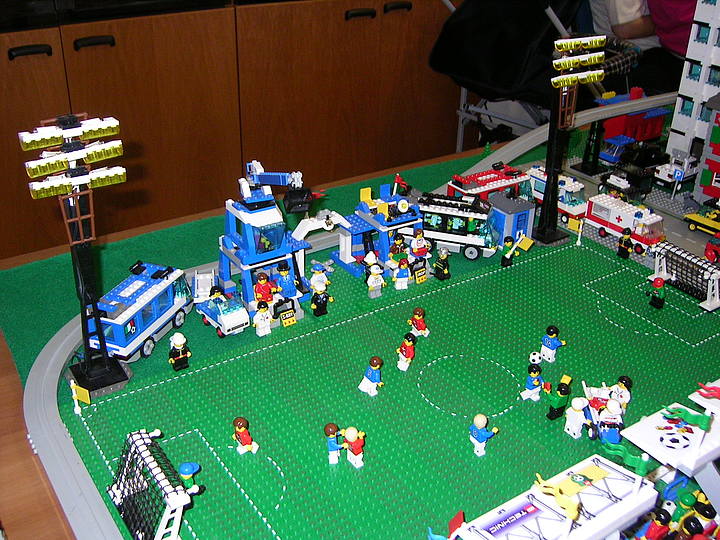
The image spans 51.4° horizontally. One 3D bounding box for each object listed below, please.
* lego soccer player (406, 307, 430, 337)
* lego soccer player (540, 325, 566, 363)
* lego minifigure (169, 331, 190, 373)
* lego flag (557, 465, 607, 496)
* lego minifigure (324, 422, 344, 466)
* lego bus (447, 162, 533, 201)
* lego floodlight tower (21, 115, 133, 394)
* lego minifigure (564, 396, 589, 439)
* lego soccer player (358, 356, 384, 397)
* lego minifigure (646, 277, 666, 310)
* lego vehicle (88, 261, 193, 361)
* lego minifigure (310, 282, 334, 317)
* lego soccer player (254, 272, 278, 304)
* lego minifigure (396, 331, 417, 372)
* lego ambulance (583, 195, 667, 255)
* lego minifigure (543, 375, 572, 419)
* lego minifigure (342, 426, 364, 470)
[{"bbox_3d":[0.070,0.059,0.862,0.021,0.037,0.024,-16,33,-28],"label":"lego soccer player"},{"bbox_3d":[0.211,0.079,0.829,0.019,0.042,0.024,-19,35,-33],"label":"lego soccer player"},{"bbox_3d":[-0.194,0.087,0.803,0.025,0.041,0.015,-19,34,-32],"label":"lego minifigure"},{"bbox_3d":[0.150,0.141,0.501,0.037,0.003,0.012,-17,25,-30],"label":"lego flag"},{"bbox_3d":[-0.022,0.155,0.678,0.018,0.040,0.024,-1,28,-3],"label":"lego minifigure"},{"bbox_3d":[0.201,-0.111,1.149,0.131,0.071,0.049,-18,34,-32],"label":"lego bus"},{"bbox_3d":[-0.260,-0.010,0.723,0.086,0.278,0.052,-17,33,-30],"label":"lego floodlight tower"},{"bbox_3d":[0.209,0.138,0.713,0.019,0.041,0.025,-17,32,-29],"label":"lego minifigure"},{"bbox_3d":[0.012,0.108,0.768,0.021,0.040,0.024,-16,33,-28],"label":"lego soccer player"},{"bbox_3d":[0.370,0.027,0.929,0.017,0.039,0.025,-20,35,-33],"label":"lego minifigure"},{"bbox_3d":[-0.243,0.046,0.838,0.048,0.071,0.127,12,30,18],"label":"lego vehicle"},{"bbox_3d":[-0.046,0.033,0.902,0.024,0.042,0.014,-18,34,-31],"label":"lego minifigure"},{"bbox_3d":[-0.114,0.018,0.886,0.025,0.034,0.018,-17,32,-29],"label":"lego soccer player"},{"bbox_3d":[0.050,0.087,0.807,0.017,0.040,0.024,-19,34,-32],"label":"lego minifigure"},{"bbox_3d":[0.387,-0.068,1.095,0.035,0.054,0.118,-19,34,-32],"label":"lego ambulance"},{"bbox_3d":[0.191,0.122,0.739,0.026,0.044,0.023,-17,32,-29],"label":"lego minifigure"},{"bbox_3d":[-0.002,0.157,0.674,0.018,0.041,0.025,-17,32,-29],"label":"lego minifigure"}]

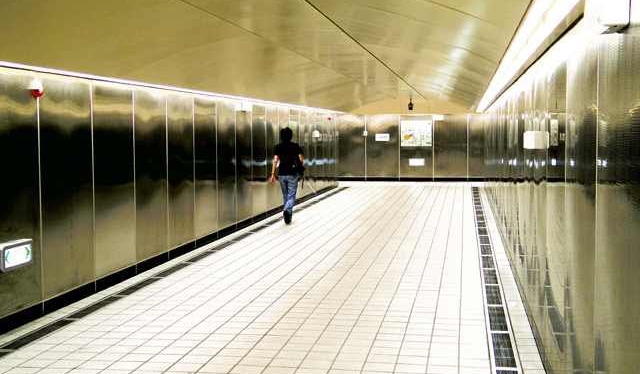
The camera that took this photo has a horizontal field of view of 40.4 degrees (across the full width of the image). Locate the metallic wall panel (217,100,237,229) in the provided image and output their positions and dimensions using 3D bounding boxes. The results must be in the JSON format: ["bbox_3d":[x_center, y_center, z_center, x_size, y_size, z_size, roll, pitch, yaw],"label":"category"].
[{"bbox_3d":[-1.403,-0.349,12.867,0.050,1.919,1.046,0,4,9],"label":"metallic wall panel"}]

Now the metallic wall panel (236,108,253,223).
[{"bbox_3d":[-1.232,-0.414,13.896,0.050,1.919,1.046,0,4,9],"label":"metallic wall panel"}]

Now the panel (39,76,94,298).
[{"bbox_3d":[-2.255,-0.025,7.717,0.050,1.919,1.046,0,4,9],"label":"panel"}]

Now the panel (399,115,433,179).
[{"bbox_3d":[2.966,-1.250,26.606,1.036,1.898,0.050,0,4,9],"label":"panel"}]

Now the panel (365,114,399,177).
[{"bbox_3d":[1.943,-1.254,26.775,1.036,1.898,0.050,0,4,9],"label":"panel"}]

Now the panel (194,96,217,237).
[{"bbox_3d":[-1.573,-0.284,11.837,0.050,1.919,1.046,0,4,9],"label":"panel"}]

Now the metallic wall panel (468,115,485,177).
[{"bbox_3d":[5.011,-1.242,26.268,1.036,1.898,0.050,0,4,9],"label":"metallic wall panel"}]

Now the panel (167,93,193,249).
[{"bbox_3d":[-1.744,-0.219,10.807,0.050,1.919,1.046,0,4,9],"label":"panel"}]

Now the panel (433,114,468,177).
[{"bbox_3d":[3.988,-1.246,26.437,1.036,1.898,0.050,0,4,9],"label":"panel"}]

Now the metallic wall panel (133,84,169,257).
[{"bbox_3d":[-1.914,-0.154,9.777,0.050,1.919,1.046,0,4,9],"label":"metallic wall panel"}]

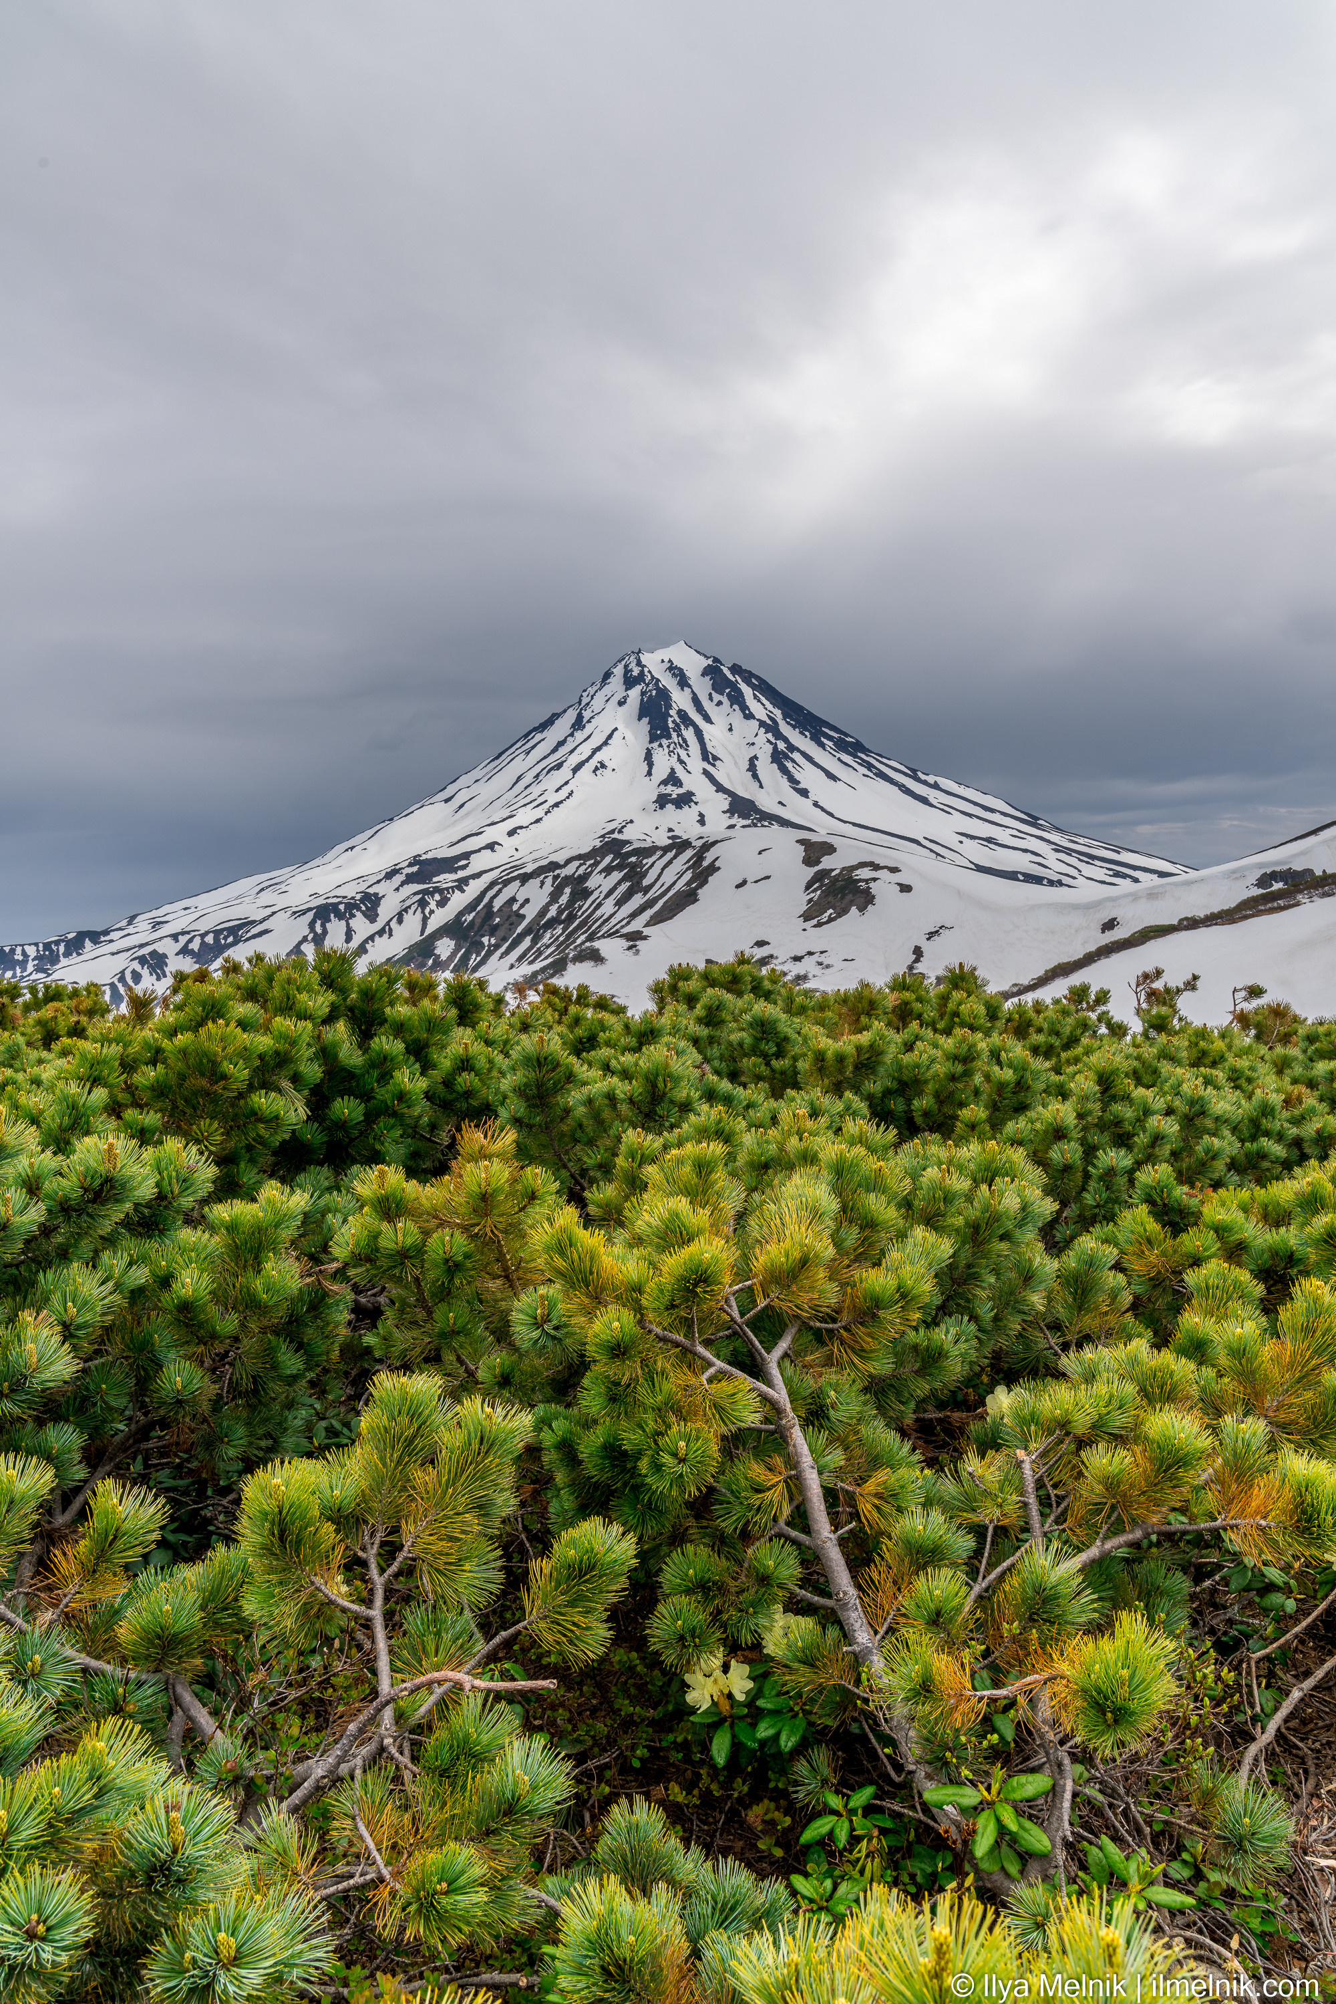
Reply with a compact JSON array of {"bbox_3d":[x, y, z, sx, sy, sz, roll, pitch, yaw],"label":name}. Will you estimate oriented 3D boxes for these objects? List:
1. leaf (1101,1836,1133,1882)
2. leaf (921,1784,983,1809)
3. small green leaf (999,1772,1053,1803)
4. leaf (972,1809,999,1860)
[{"bbox_3d":[0.465,0.892,1.680,0.024,0.009,0.050,-16,46,-17],"label":"leaf"},{"bbox_3d":[0.306,0.854,1.732,0.063,0.009,0.026,-1,42,9],"label":"leaf"},{"bbox_3d":[0.387,0.849,1.743,0.060,0.009,0.027,-17,42,-6],"label":"small green leaf"},{"bbox_3d":[0.332,0.872,1.690,0.023,0.009,0.053,13,48,29],"label":"leaf"}]

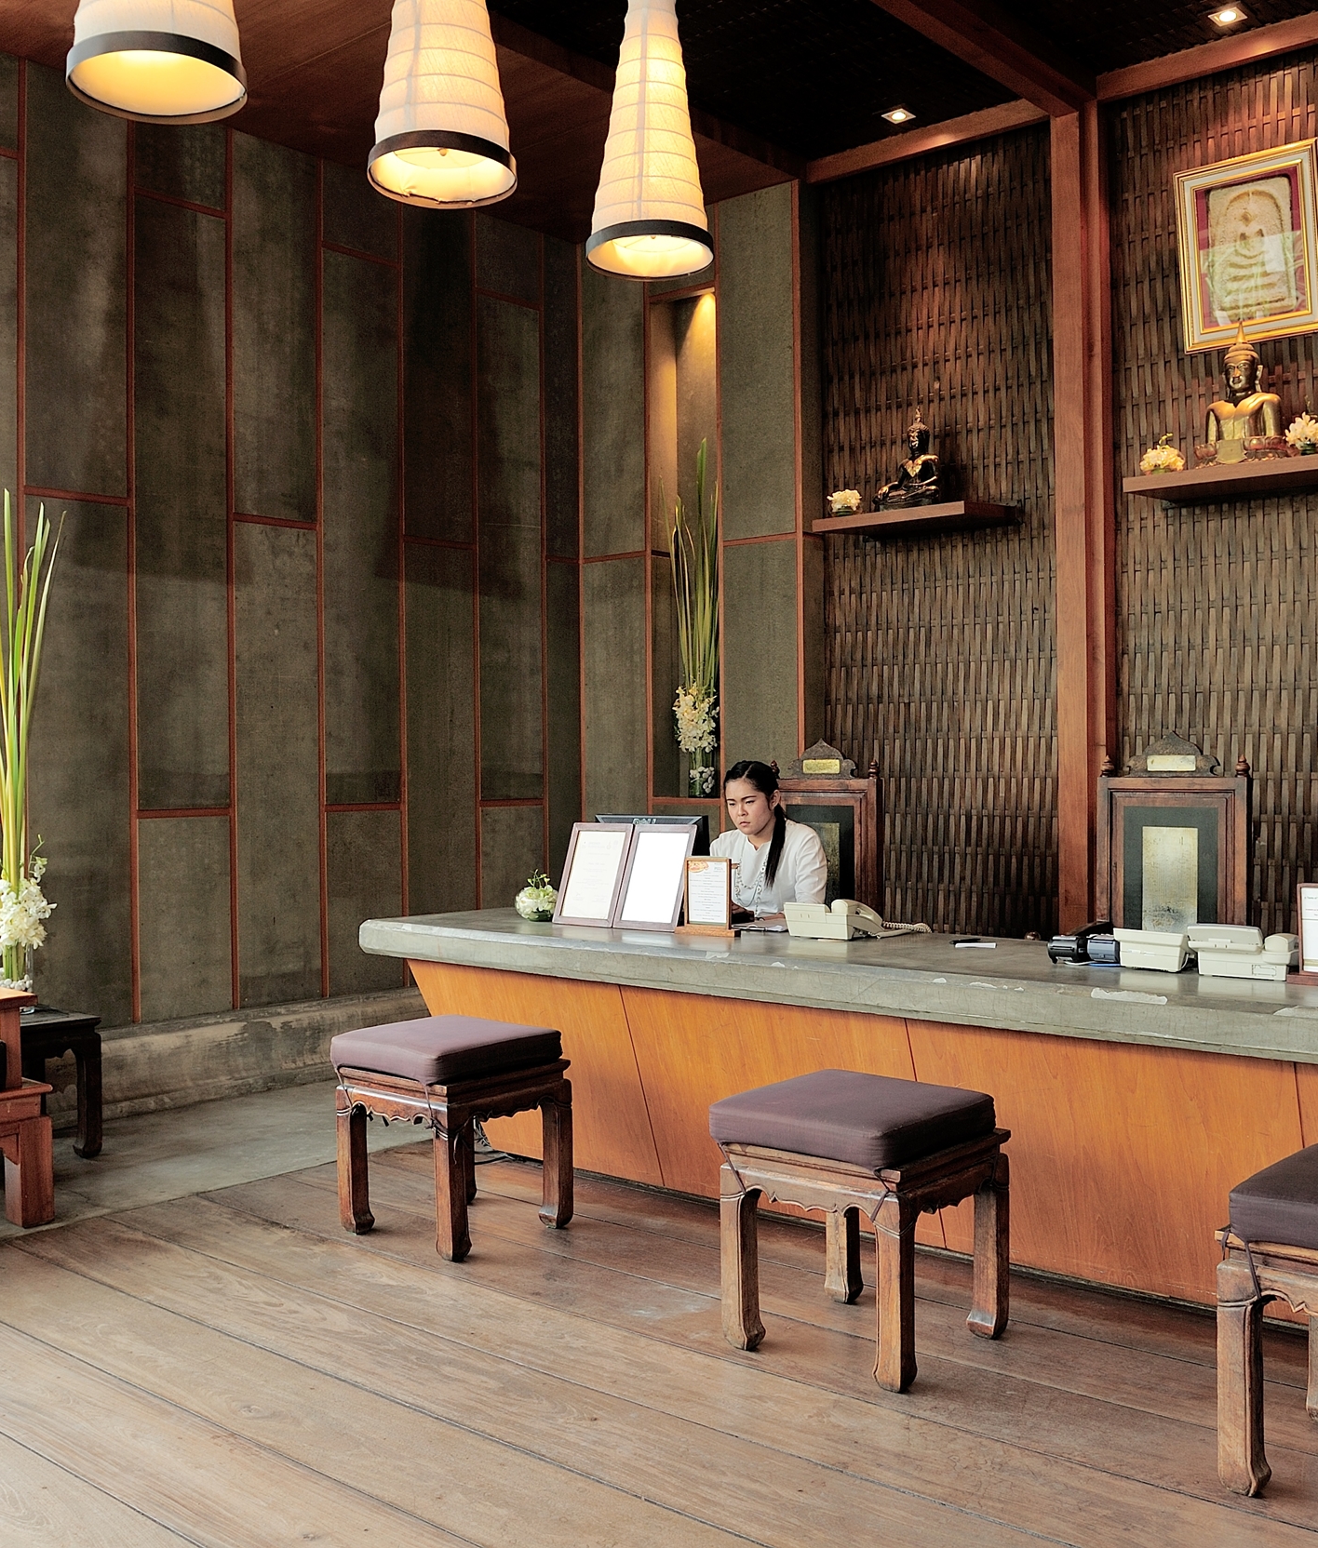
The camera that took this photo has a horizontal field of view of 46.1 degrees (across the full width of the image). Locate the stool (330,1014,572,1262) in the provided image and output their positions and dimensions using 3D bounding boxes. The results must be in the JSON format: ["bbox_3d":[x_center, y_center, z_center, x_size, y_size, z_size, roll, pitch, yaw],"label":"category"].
[{"bbox_3d":[-0.534,0.925,4.015,0.423,0.508,0.429,0,1,40],"label":"stool"}]

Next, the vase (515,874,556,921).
[{"bbox_3d":[-0.376,0.376,4.812,0.136,0.157,0.136,0,0,0],"label":"vase"}]

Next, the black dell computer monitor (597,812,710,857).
[{"bbox_3d":[-0.013,0.294,4.882,0.440,0.324,0.170,0,1,37],"label":"black dell computer monitor"}]

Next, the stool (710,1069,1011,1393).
[{"bbox_3d":[0.447,0.952,3.310,0.435,0.505,0.445,0,1,39],"label":"stool"}]

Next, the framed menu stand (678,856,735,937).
[{"bbox_3d":[0.143,0.347,4.377,0.180,0.214,0.050,0,1,34],"label":"framed menu stand"}]

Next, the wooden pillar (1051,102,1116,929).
[{"bbox_3d":[1.589,-0.660,5.834,0.188,3.630,0.188,0,1,40],"label":"wooden pillar"}]

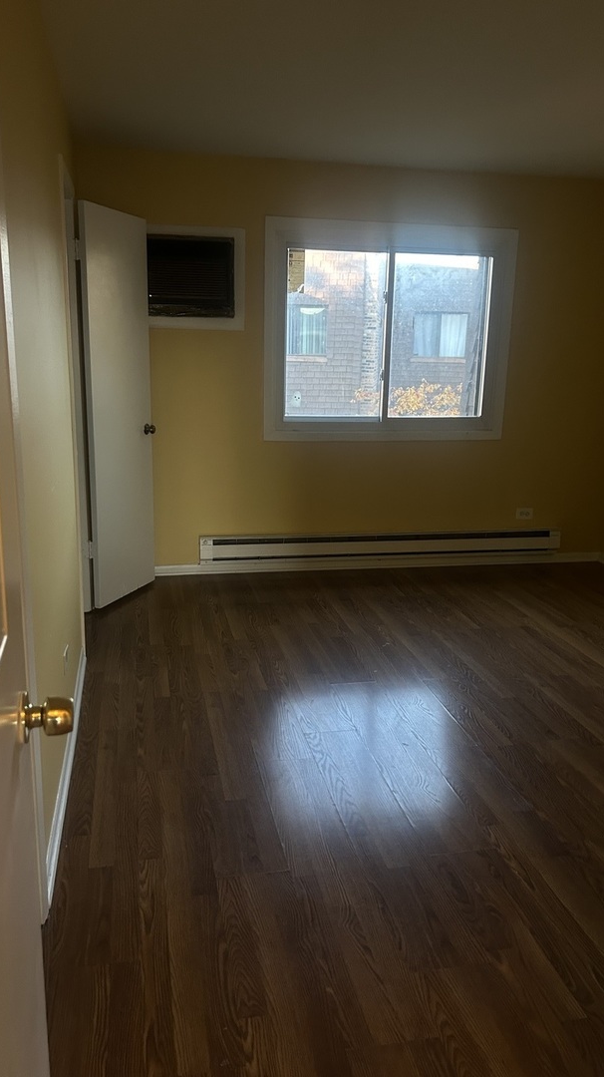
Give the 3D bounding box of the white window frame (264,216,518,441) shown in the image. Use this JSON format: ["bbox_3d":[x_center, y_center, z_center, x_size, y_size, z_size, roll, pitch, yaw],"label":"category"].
[{"bbox_3d":[0.547,-1.254,4.985,1.572,1.292,0.080,-2,14,-12],"label":"white window frame"}]

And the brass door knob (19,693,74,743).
[{"bbox_3d":[-0.331,0.232,1.058,0.065,0.065,0.065,-2,14,-14],"label":"brass door knob"}]

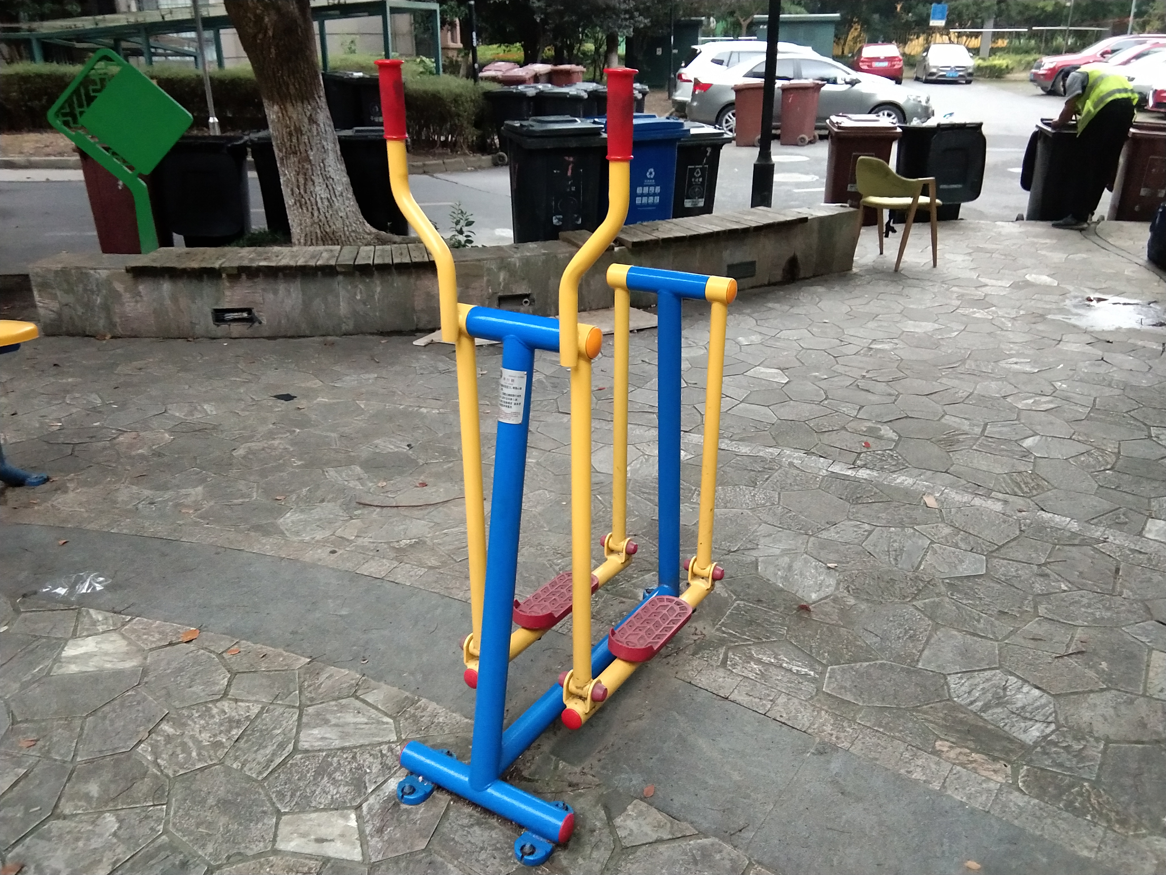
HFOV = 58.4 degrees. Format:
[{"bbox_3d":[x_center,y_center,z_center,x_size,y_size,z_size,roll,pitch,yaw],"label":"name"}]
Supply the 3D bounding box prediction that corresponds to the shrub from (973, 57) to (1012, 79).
[{"bbox_3d":[15.720,-14.115,40.000,1.500,0.780,1.100,0,22,0],"label":"shrub"}]

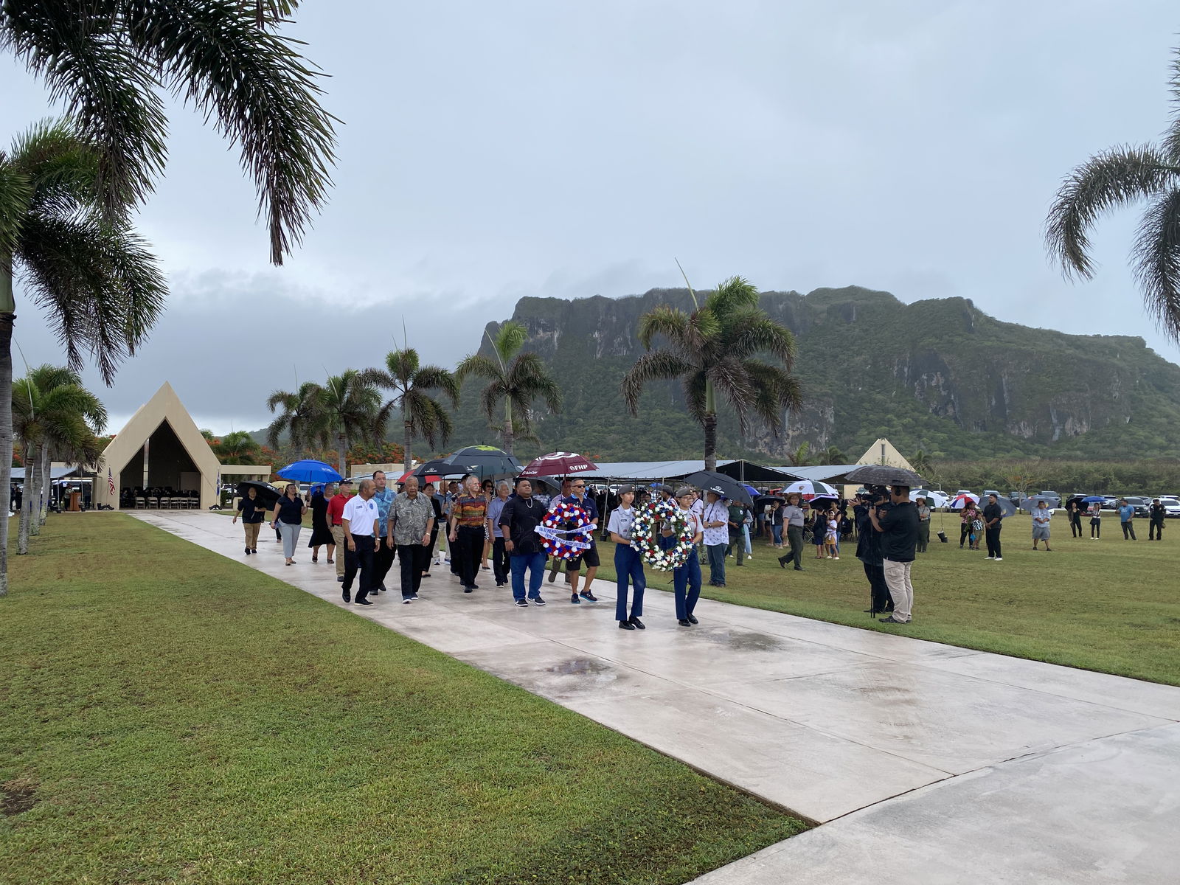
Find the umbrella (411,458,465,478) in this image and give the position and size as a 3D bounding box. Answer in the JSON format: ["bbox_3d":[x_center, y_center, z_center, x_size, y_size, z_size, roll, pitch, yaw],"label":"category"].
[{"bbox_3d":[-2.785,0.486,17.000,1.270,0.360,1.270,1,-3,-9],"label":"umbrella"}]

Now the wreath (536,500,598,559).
[{"bbox_3d":[-0.305,1.167,11.750,0.820,0.780,0.200,2,-3,-27],"label":"wreath"}]

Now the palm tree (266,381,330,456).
[{"bbox_3d":[-16.322,0.283,49.500,3.500,7.300,3.500,2,-3,-31],"label":"palm tree"}]

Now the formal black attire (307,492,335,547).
[{"bbox_3d":[-5.488,1.591,18.100,0.580,1.200,0.420,2,-3,-28],"label":"formal black attire"}]

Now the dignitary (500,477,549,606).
[{"bbox_3d":[-0.894,1.347,12.100,0.640,1.740,0.450,2,-3,-27],"label":"dignitary"}]

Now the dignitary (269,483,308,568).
[{"bbox_3d":[-6.011,1.648,17.700,0.680,1.650,0.450,2,-3,-28],"label":"dignitary"}]

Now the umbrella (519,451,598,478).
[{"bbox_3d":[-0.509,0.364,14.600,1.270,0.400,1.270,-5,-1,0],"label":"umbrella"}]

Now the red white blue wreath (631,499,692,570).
[{"bbox_3d":[0.818,1.040,9.950,0.740,0.800,0.200,2,-3,-27],"label":"red white blue wreath"}]

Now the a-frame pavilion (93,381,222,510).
[{"bbox_3d":[-30.750,0.370,62.600,7.400,8.600,8.000,2,-4,-31],"label":"a-frame pavilion"}]

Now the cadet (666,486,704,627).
[{"bbox_3d":[1.098,1.322,10.250,0.480,1.620,0.400,2,-3,-28],"label":"cadet"}]

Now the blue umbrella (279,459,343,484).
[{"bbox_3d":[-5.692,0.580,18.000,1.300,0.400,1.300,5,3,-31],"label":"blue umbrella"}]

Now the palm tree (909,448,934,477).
[{"bbox_3d":[37.019,4.068,99.000,2.800,6.800,2.800,-1,-3,20],"label":"palm tree"}]

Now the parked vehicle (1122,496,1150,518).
[{"bbox_3d":[45.567,5.426,74.000,1.950,1.750,4.750,-1,-3,22],"label":"parked vehicle"}]

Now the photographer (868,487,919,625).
[{"bbox_3d":[3.724,1.366,10.850,0.580,1.710,0.560,-2,-4,37],"label":"photographer"}]

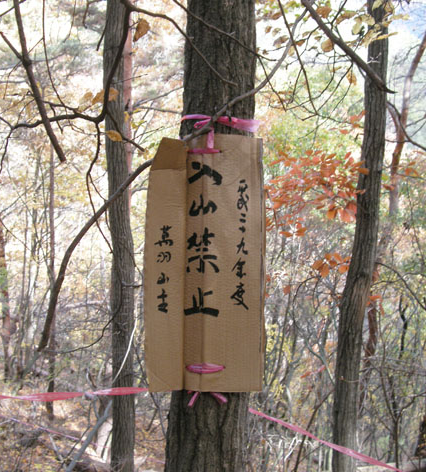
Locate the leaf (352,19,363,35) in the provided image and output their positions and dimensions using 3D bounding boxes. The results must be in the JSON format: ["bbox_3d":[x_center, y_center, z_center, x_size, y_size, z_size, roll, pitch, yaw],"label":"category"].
[{"bbox_3d":[0.483,-0.700,2.250,0.033,0.055,0.025,3,9,11],"label":"leaf"}]

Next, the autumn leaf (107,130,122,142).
[{"bbox_3d":[-0.307,-0.311,2.100,0.050,0.036,0.025,0,9,-8],"label":"autumn leaf"}]

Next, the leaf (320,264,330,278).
[{"bbox_3d":[0.502,0.158,3.000,0.047,0.062,0.025,3,9,10],"label":"leaf"}]

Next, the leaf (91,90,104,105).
[{"bbox_3d":[-0.357,-0.434,2.100,0.044,0.048,0.025,0,9,-10],"label":"leaf"}]

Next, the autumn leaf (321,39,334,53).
[{"bbox_3d":[0.366,-0.608,2.150,0.042,0.043,0.025,3,9,9],"label":"autumn leaf"}]

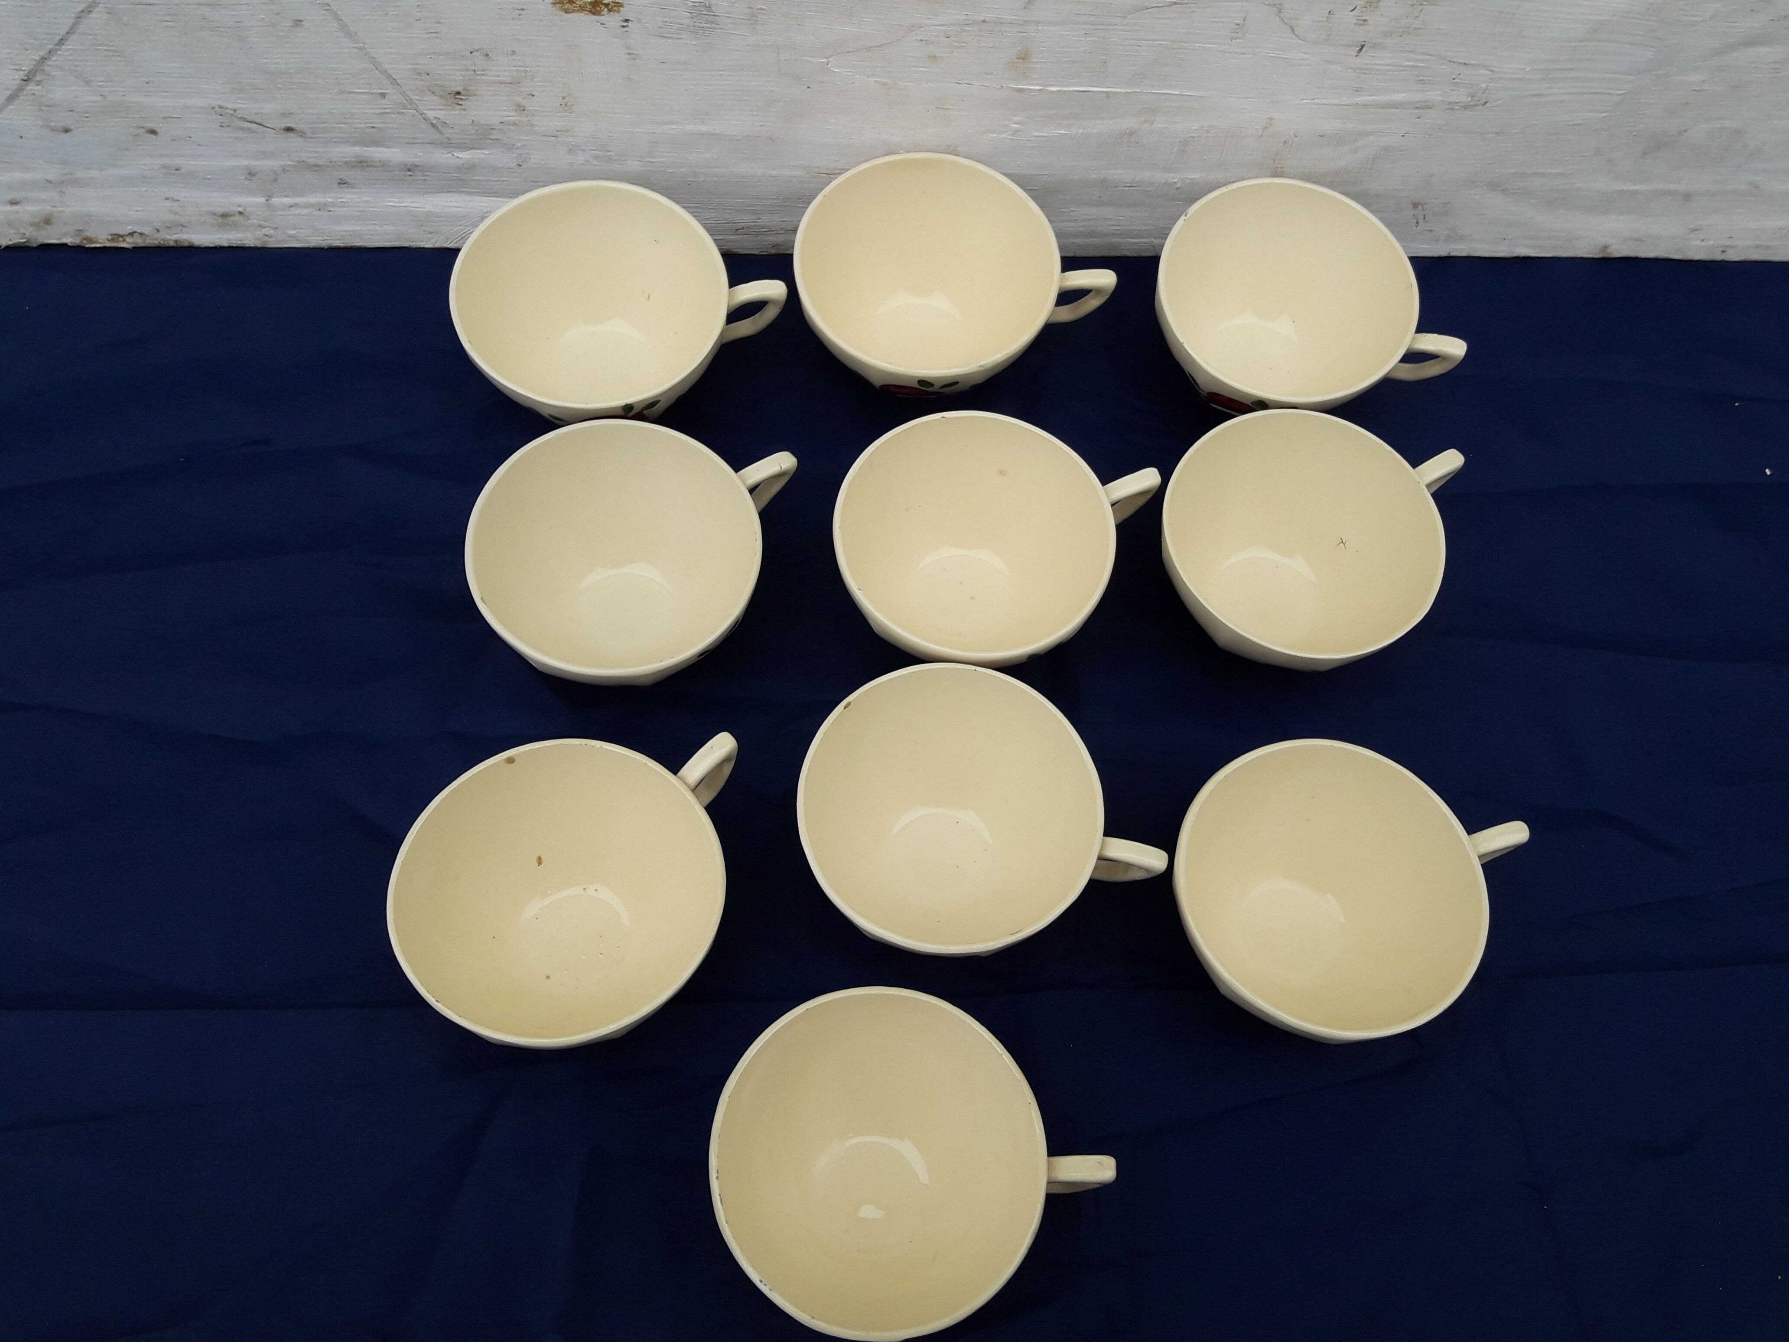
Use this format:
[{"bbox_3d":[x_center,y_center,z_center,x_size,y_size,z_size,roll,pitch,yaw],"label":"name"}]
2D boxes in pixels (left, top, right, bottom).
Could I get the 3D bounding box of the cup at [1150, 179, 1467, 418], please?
[{"bbox_3d":[0.157,-0.129,0.571,0.120,0.062,0.099,14,67,3],"label":"cup"}]

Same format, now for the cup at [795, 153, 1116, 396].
[{"bbox_3d":[0.022,-0.144,0.570,0.122,0.054,0.100,0,68,-3],"label":"cup"}]

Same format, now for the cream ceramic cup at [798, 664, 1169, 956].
[{"bbox_3d":[0.028,0.056,0.496,0.122,0.054,0.100,12,68,2],"label":"cream ceramic cup"}]

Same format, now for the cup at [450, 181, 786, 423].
[{"bbox_3d":[-0.102,-0.128,0.555,0.121,0.062,0.100,-8,68,-7],"label":"cup"}]

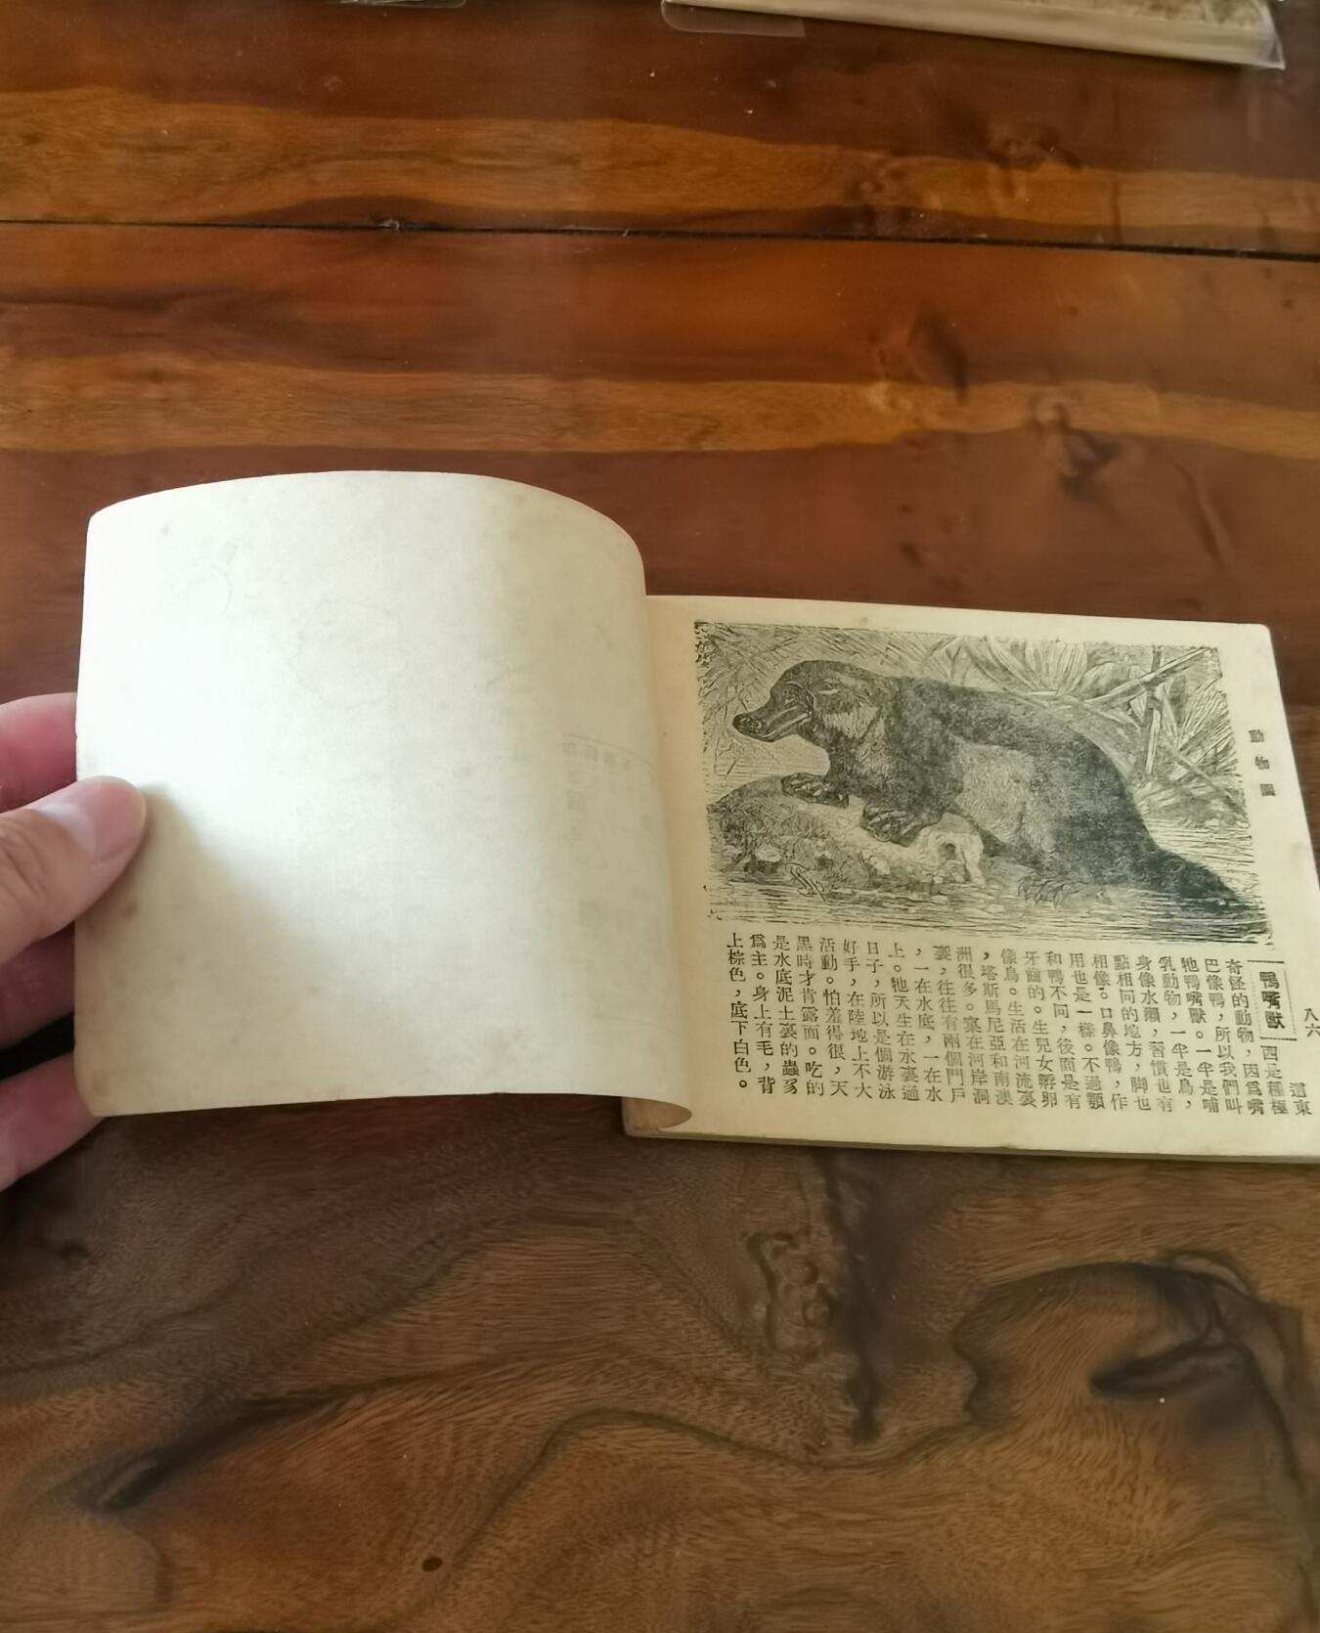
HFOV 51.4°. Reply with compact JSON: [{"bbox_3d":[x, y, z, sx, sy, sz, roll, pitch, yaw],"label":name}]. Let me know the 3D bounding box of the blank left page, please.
[{"bbox_3d":[-0.052,-0.004,0.249,0.113,0.035,0.118,1,68,-7],"label":"blank left page"}]

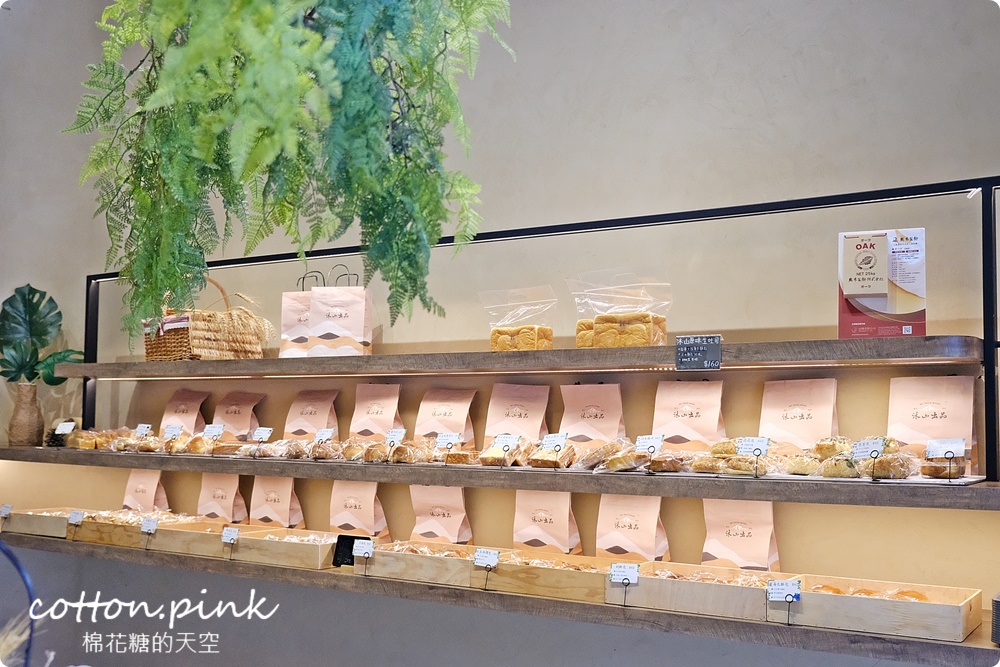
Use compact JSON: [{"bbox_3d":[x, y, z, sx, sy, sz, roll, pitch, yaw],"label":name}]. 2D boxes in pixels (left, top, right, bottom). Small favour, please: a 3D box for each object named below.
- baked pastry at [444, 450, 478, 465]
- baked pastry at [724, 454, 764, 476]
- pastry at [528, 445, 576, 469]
[{"bbox_3d":[-0.116,0.407,2.921,0.096,0.043,0.075,-3,-5,30],"label":"baked pastry"},{"bbox_3d":[0.700,0.379,2.544,0.110,0.055,0.100,-3,-5,29],"label":"baked pastry"},{"bbox_3d":[0.147,0.353,2.542,0.110,0.055,0.110,-3,-5,30],"label":"pastry"}]

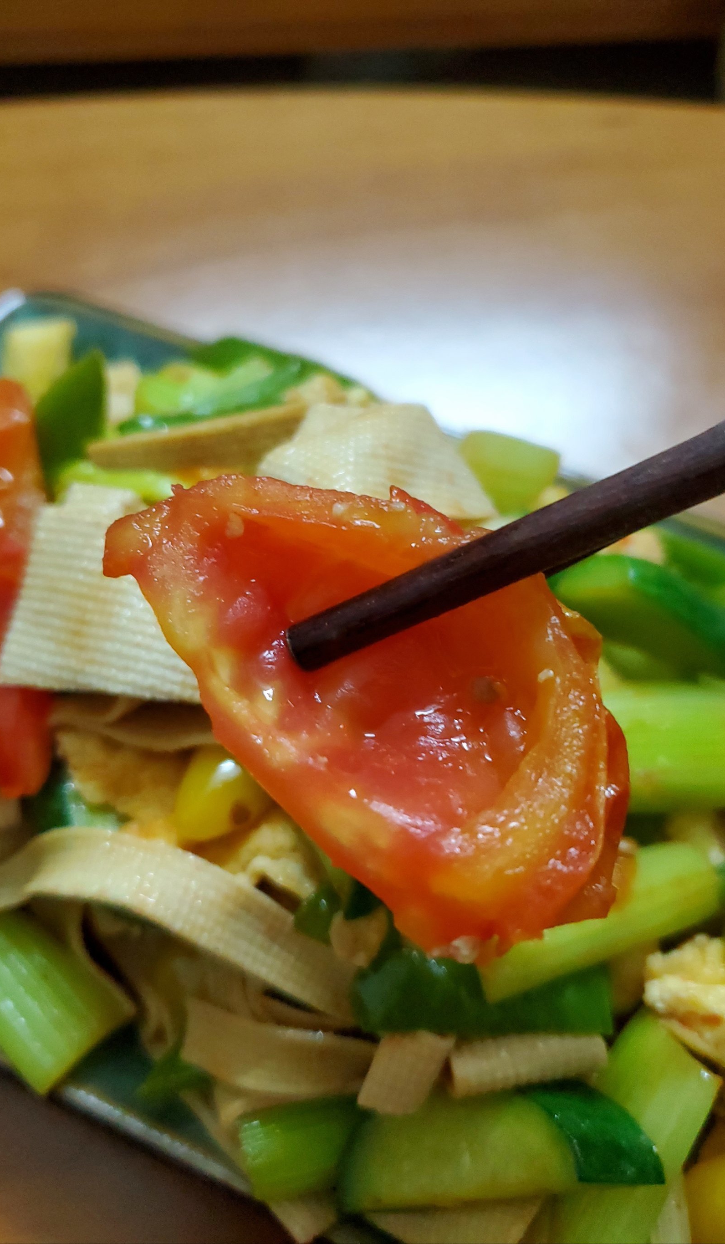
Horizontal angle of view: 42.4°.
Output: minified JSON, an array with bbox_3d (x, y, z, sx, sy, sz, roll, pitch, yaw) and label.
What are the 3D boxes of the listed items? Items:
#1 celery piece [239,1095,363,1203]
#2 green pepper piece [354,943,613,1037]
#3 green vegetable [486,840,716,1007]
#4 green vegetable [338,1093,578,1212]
[{"bbox_3d":[-0.010,0.088,0.156,0.019,0.010,0.016,-4,58,2],"label":"celery piece"},{"bbox_3d":[0.022,0.067,0.169,0.045,0.009,0.014,1,58,-2],"label":"green pepper piece"},{"bbox_3d":[0.043,0.054,0.170,0.041,0.010,0.014,-19,61,-14],"label":"green vegetable"},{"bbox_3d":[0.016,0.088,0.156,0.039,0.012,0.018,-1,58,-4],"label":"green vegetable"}]

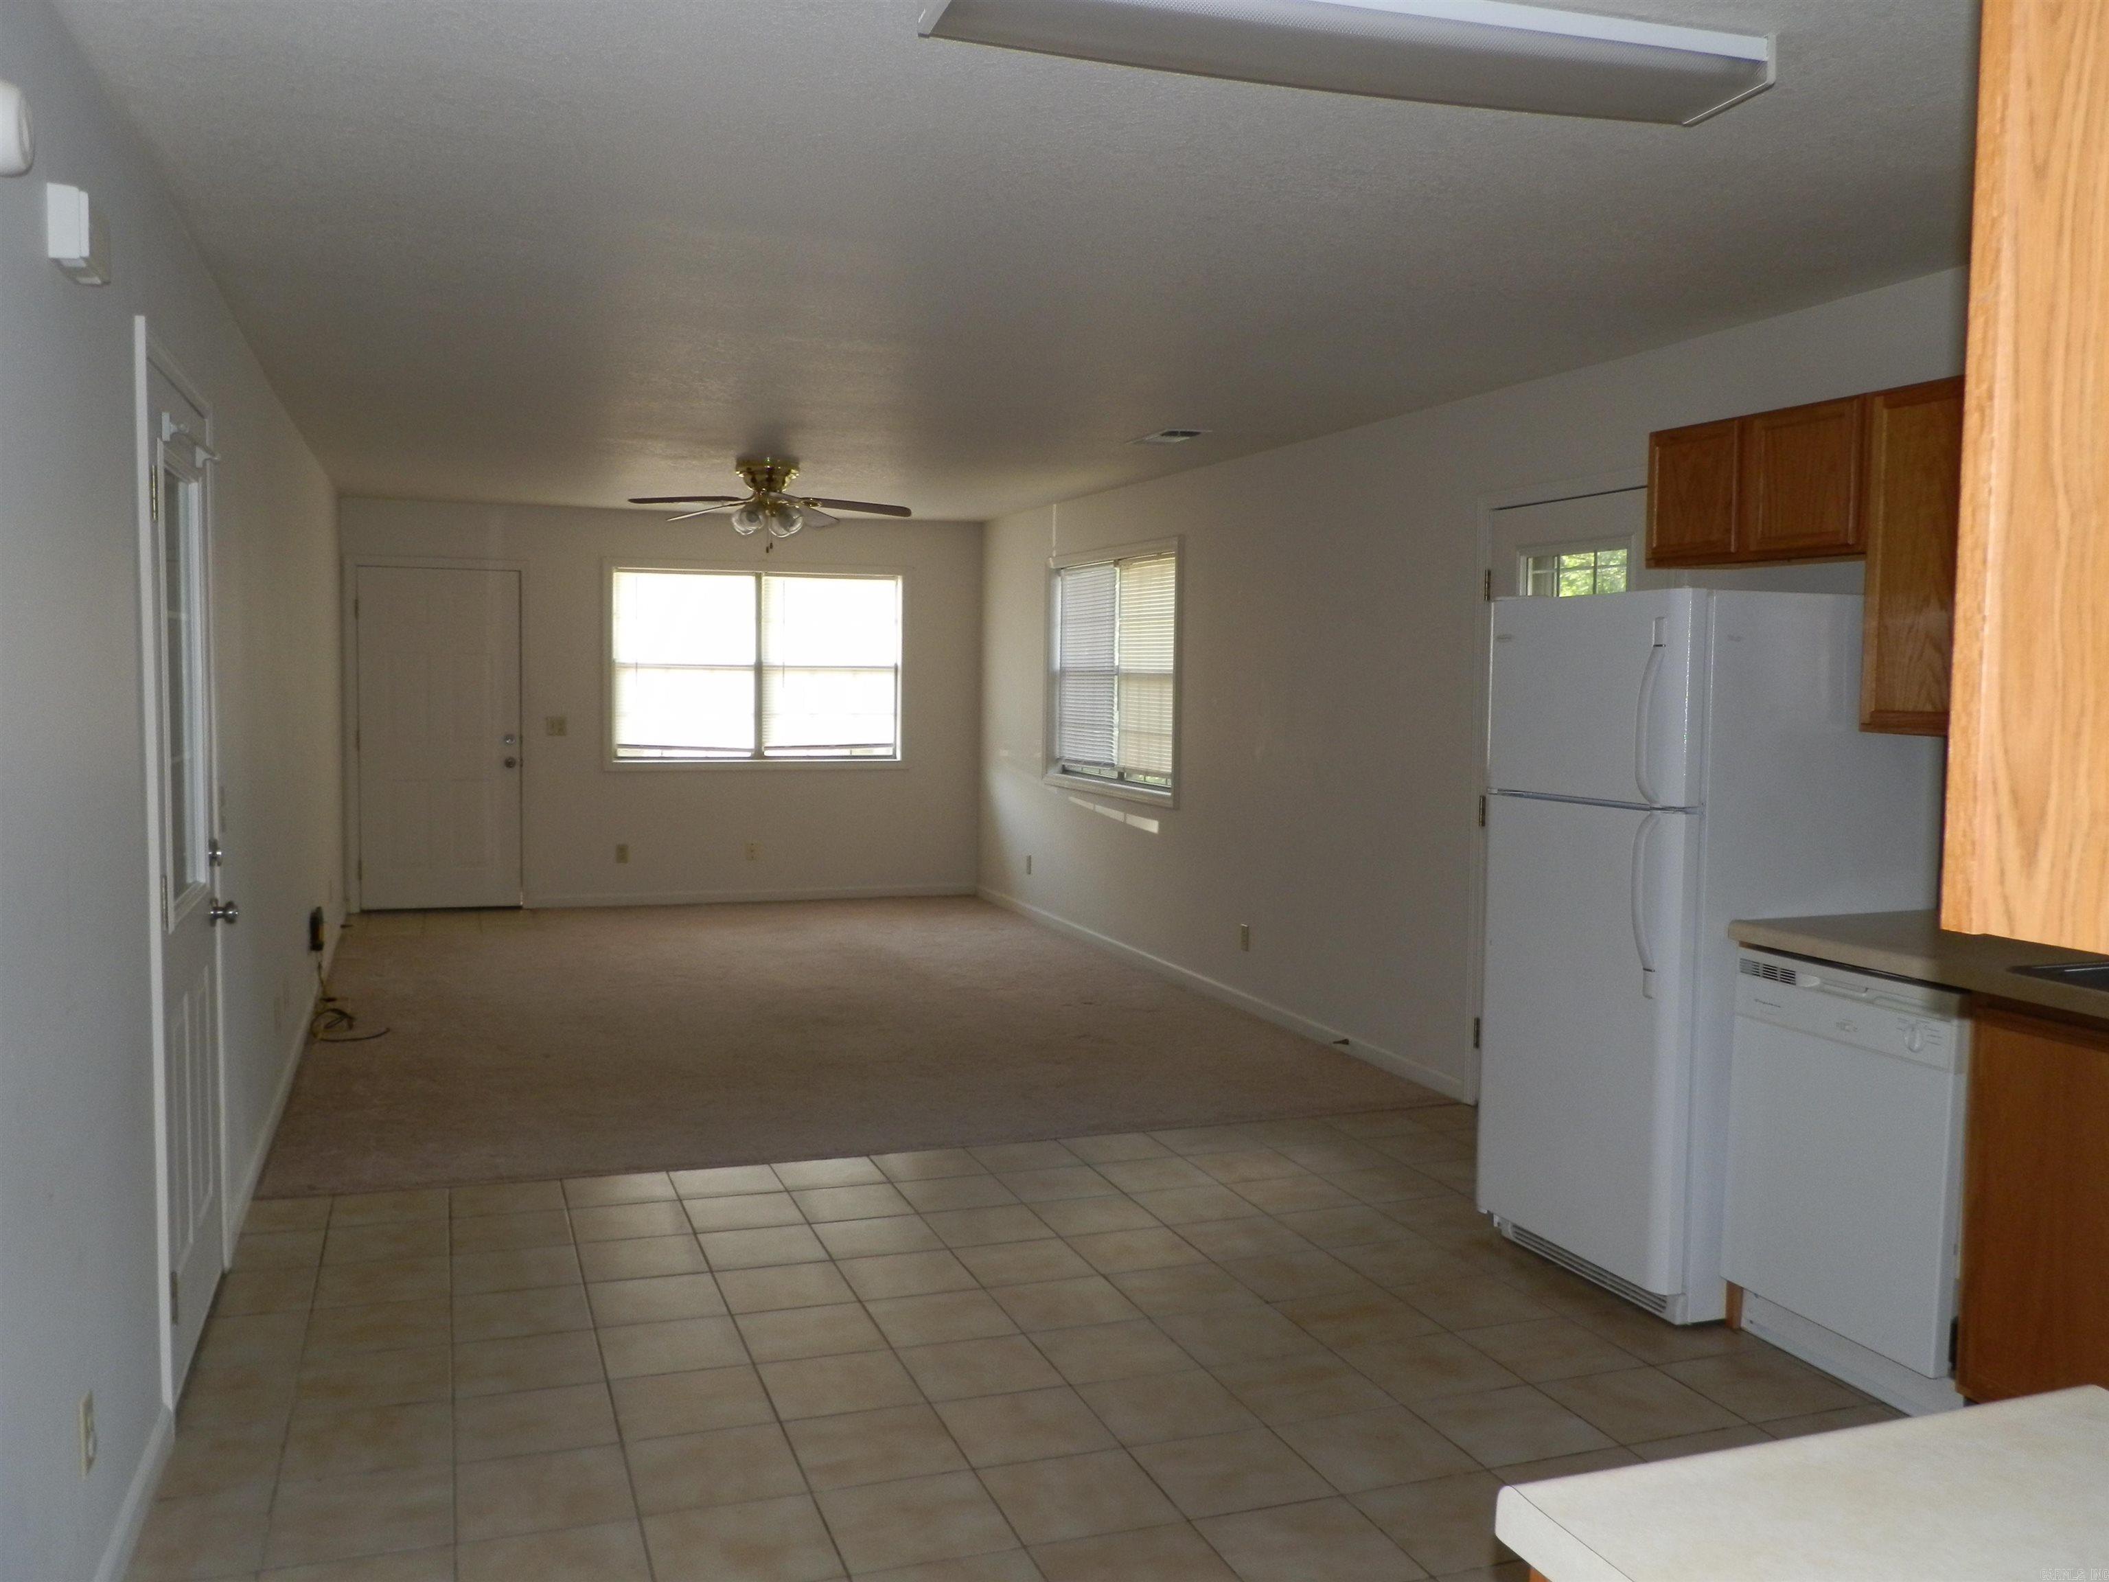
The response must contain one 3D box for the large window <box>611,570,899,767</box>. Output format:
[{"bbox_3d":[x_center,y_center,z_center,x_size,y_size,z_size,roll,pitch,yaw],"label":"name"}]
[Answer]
[{"bbox_3d":[-1.849,-0.776,10.727,1.825,1.185,0.100,-1,4,-20],"label":"large window"}]

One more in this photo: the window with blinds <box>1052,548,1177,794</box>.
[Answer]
[{"bbox_3d":[0.324,-0.625,9.049,0.100,1.205,1.790,-1,4,-20],"label":"window with blinds"}]

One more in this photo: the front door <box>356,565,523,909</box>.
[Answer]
[{"bbox_3d":[-3.625,-0.300,10.105,0.912,2.020,0.060,-1,4,-20],"label":"front door"}]

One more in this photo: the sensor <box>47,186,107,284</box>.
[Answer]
[{"bbox_3d":[-1.433,-0.815,2.514,0.055,0.103,0.194,-1,4,-20],"label":"sensor"}]

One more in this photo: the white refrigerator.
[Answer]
[{"bbox_3d":[1.607,0.363,4.332,0.745,1.695,0.745,-1,4,-20],"label":"white refrigerator"}]

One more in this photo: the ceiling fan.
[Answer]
[{"bbox_3d":[-1.299,-1.337,7.786,1.270,0.357,1.230,-1,4,-20],"label":"ceiling fan"}]

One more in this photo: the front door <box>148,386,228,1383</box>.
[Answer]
[{"bbox_3d":[-1.889,0.170,3.704,0.060,2.050,0.890,-1,4,-20],"label":"front door"}]

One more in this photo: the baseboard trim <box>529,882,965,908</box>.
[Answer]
[{"bbox_3d":[-1.856,0.655,10.788,2.850,0.077,0.020,-1,4,-20],"label":"baseboard trim"}]

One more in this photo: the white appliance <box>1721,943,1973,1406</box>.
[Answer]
[{"bbox_3d":[1.911,0.818,3.712,0.590,0.880,0.600,-1,4,-20],"label":"white appliance"}]

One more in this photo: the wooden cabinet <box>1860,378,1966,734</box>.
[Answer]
[{"bbox_3d":[2.047,-0.499,3.690,0.320,0.757,0.450,-1,4,-20],"label":"wooden cabinet"}]

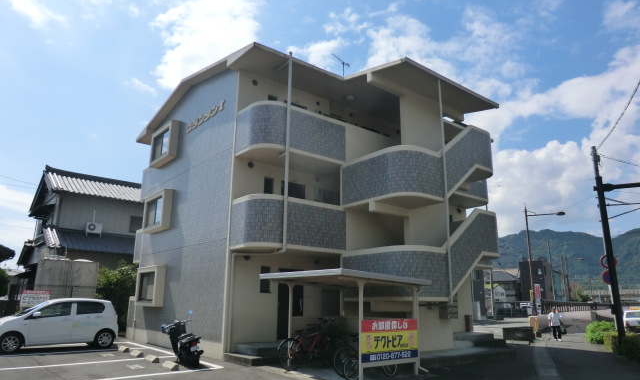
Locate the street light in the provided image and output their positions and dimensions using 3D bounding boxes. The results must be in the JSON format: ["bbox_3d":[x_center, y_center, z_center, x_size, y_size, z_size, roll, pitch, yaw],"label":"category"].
[{"bbox_3d":[14.708,4.839,28.485,2.350,7.841,0.350,-5,-14,24],"label":"street light"}]

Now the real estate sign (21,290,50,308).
[{"bbox_3d":[-10.597,4.078,16.547,0.900,0.620,0.050,12,-18,-38],"label":"real estate sign"}]

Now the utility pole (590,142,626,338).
[{"bbox_3d":[11.484,2.124,17.729,0.330,8.122,0.330,11,-17,-38],"label":"utility pole"}]

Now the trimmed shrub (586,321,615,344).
[{"bbox_3d":[11.596,5.870,18.480,1.000,0.920,1.000,-7,-15,30],"label":"trimmed shrub"}]

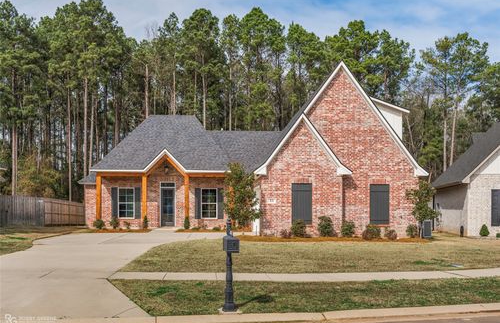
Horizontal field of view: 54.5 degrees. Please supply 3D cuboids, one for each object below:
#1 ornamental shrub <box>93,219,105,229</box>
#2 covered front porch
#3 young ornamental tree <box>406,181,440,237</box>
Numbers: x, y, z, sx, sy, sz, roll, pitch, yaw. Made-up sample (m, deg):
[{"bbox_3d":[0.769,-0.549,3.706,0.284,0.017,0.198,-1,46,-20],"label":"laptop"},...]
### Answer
[{"bbox_3d":[-8.266,3.449,26.600,0.660,0.550,0.660,0,-1,-3],"label":"ornamental shrub"},{"bbox_3d":[-5.107,1.698,28.200,7.920,4.410,2.300,0,-1,-3],"label":"covered front porch"},{"bbox_3d":[8.141,2.229,22.800,1.600,2.770,1.500,0,-1,-3],"label":"young ornamental tree"}]

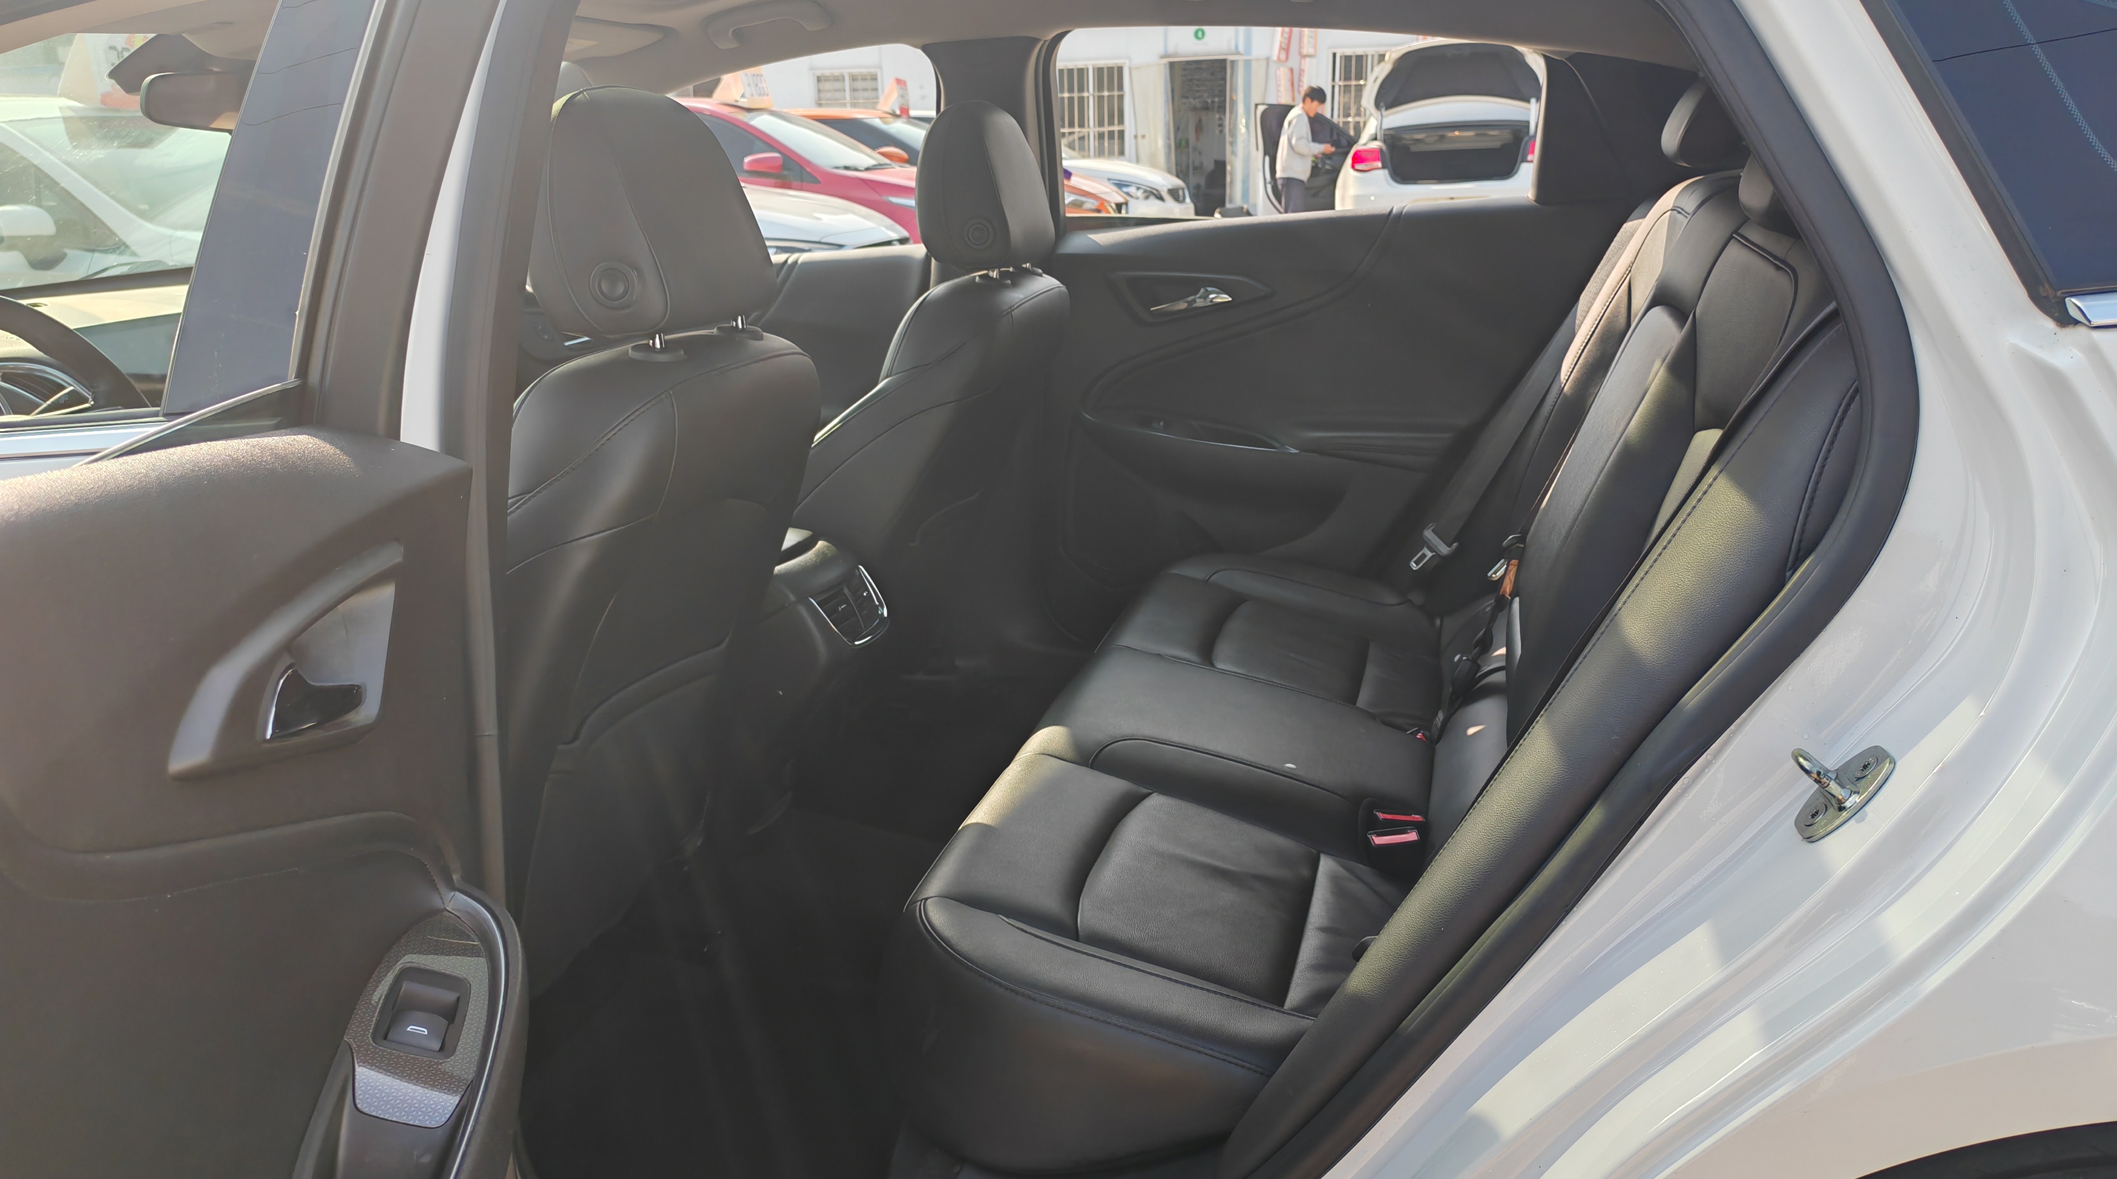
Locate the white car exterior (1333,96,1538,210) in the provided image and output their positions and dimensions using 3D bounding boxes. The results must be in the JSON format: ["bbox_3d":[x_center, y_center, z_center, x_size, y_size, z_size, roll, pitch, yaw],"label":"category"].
[{"bbox_3d":[3.533,-3.575,14.600,1.850,1.470,4.750,4,15,13],"label":"white car exterior"}]

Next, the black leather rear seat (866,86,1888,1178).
[{"bbox_3d":[0.403,-0.099,1.735,0.810,0.860,1.340,4,15,13],"label":"black leather rear seat"}]

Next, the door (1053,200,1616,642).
[{"bbox_3d":[0.396,-0.213,2.462,0.880,0.670,0.130,4,15,13],"label":"door"}]

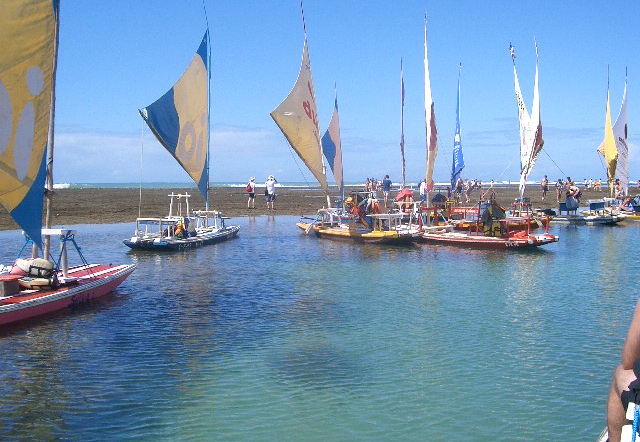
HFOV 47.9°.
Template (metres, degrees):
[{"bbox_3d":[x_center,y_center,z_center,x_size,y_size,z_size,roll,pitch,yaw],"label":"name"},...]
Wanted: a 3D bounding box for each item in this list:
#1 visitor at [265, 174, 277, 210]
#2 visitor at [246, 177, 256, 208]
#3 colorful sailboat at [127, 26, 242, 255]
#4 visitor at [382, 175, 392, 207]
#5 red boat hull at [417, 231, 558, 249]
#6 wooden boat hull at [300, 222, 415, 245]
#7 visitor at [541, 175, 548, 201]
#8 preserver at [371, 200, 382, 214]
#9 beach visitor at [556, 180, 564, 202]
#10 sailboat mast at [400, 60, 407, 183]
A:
[{"bbox_3d":[-2.540,-1.450,37.001,0.600,1.760,0.450,1,3,15],"label":"visitor"},{"bbox_3d":[-3.565,-1.449,37.524,0.500,1.660,0.450,2,4,37],"label":"visitor"},{"bbox_3d":[-3.027,-2.203,17.807,1.500,5.600,4.700,1,3,19],"label":"colorful sailboat"},{"bbox_3d":[3.529,-1.524,37.699,0.520,1.720,0.420,-2,4,-30],"label":"visitor"},{"bbox_3d":[3.851,0.348,18.046,1.250,0.400,4.200,-2,4,-37],"label":"red boat hull"},{"bbox_3d":[0.781,0.266,19.543,1.250,0.420,4.400,-3,4,-38],"label":"wooden boat hull"},{"bbox_3d":[16.070,-2.388,51.550,0.500,1.730,0.360,1,3,25],"label":"visitor"},{"bbox_3d":[1.520,-0.383,19.300,0.320,0.400,0.220,0,3,6],"label":"preserver"},{"bbox_3d":[16.136,-2.013,48.382,0.380,1.570,0.450,-2,4,-32],"label":"beach visitor"},{"bbox_3d":[2.904,-3.103,25.000,0.200,5.130,0.200,-1,0,18],"label":"sailboat mast"}]

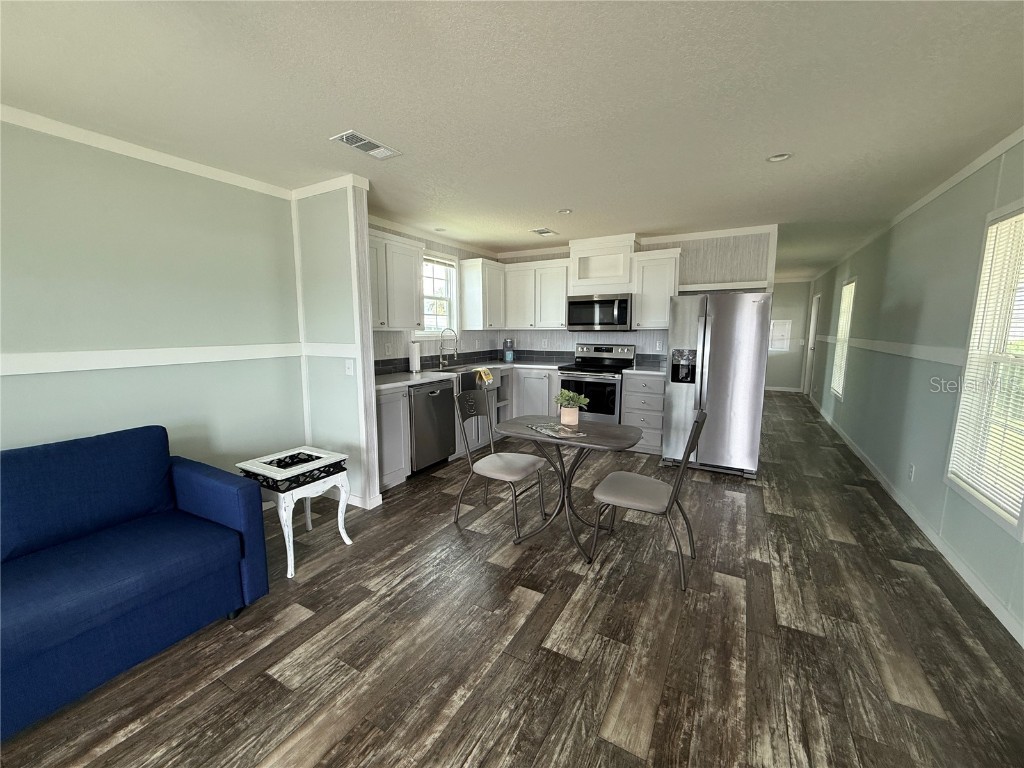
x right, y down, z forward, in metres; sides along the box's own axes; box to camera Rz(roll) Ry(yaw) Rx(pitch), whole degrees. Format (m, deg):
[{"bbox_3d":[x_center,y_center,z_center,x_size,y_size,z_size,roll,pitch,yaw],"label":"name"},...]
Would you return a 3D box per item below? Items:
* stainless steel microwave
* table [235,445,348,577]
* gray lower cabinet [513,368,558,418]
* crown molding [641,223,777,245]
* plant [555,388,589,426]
[{"bbox_3d":[1.115,-0.874,5.077,0.759,0.397,0.399,4,8,29],"label":"stainless steel microwave"},{"bbox_3d":[-1.339,0.768,2.601,0.465,0.590,0.470,4,9,29],"label":"table"},{"bbox_3d":[0.451,0.232,5.473,0.619,0.880,0.626,4,8,29],"label":"gray lower cabinet"},{"bbox_3d":[2.161,-1.672,4.666,1.382,0.083,0.028,4,8,29],"label":"crown molding"},{"bbox_3d":[0.424,0.154,2.908,0.240,0.245,0.220,0,8,0],"label":"plant"}]

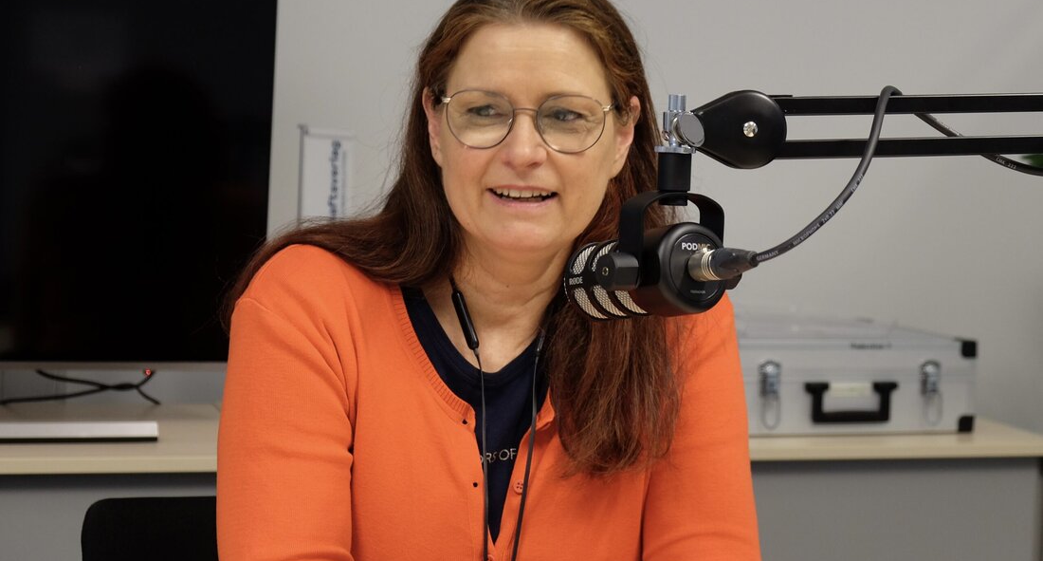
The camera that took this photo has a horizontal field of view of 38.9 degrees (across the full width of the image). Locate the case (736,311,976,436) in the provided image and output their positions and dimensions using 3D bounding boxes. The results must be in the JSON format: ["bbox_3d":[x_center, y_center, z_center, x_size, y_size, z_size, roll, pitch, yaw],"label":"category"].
[{"bbox_3d":[0.465,0.156,2.472,0.465,0.153,0.340,1,4,-19],"label":"case"}]

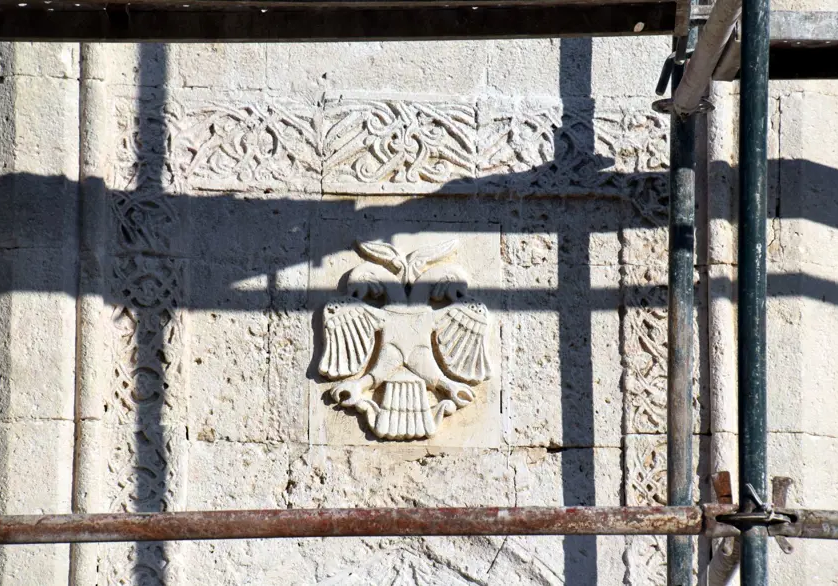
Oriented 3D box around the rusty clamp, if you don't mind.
[{"bbox_3d":[0.575,0.380,9.400,0.145,0.135,0.125,1,-12,-2],"label":"rusty clamp"}]

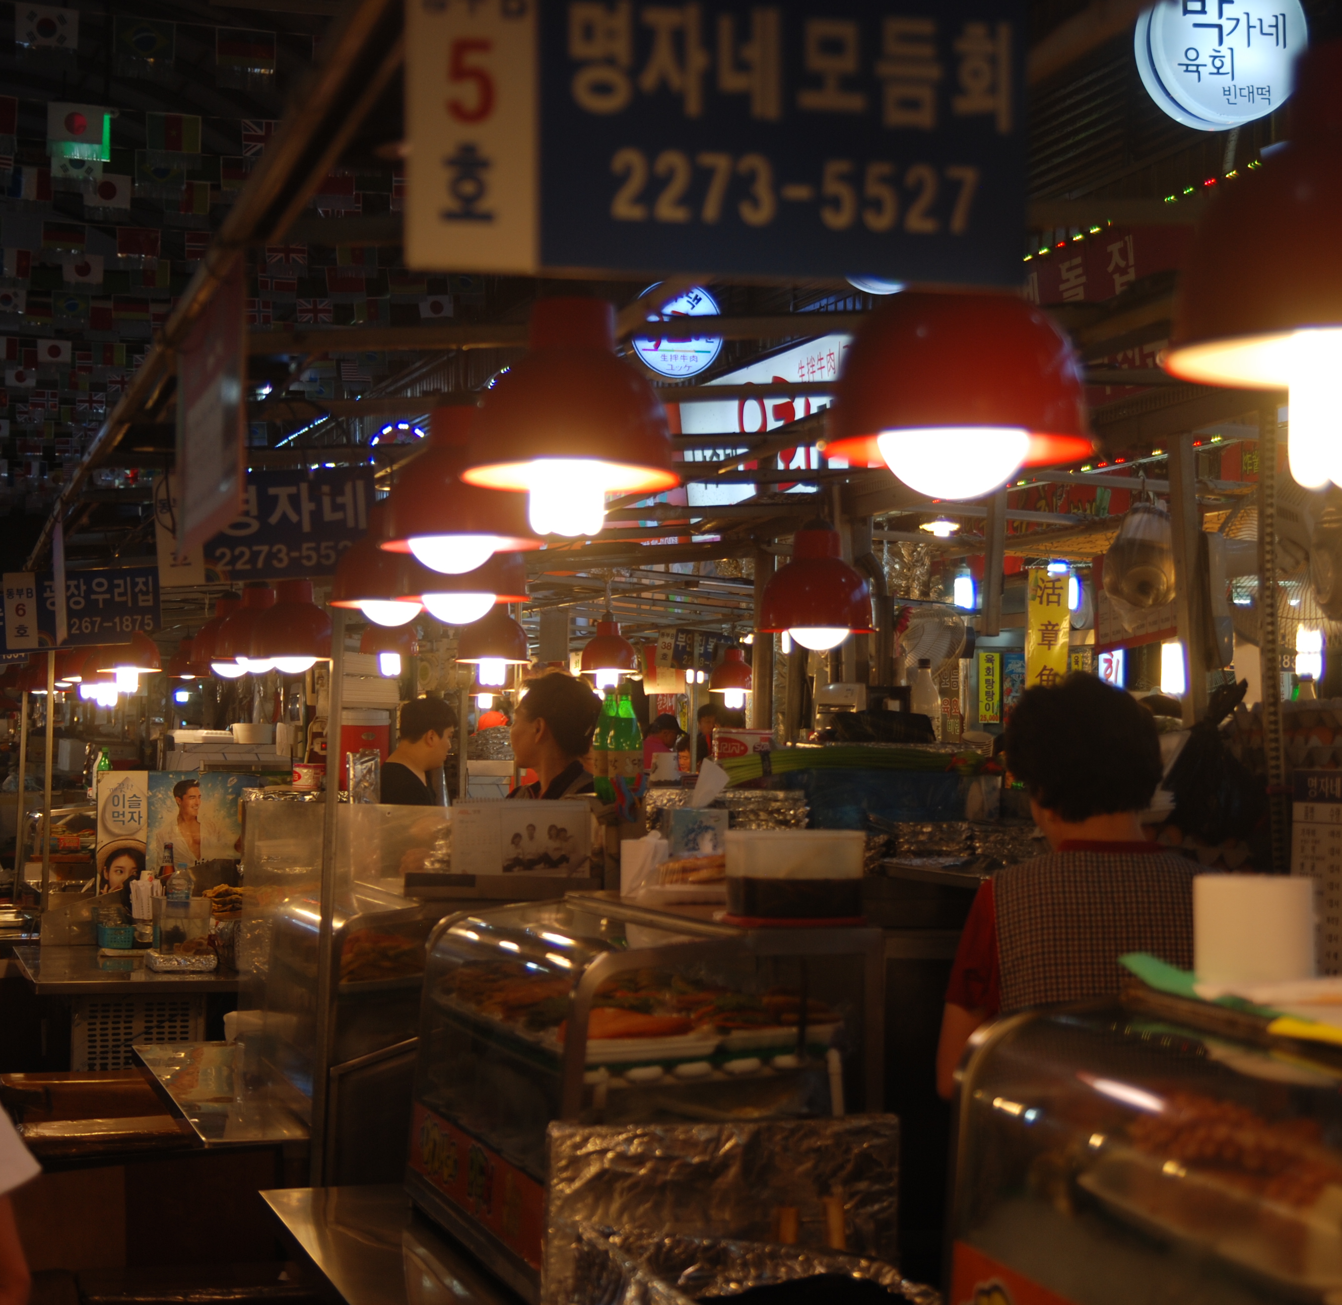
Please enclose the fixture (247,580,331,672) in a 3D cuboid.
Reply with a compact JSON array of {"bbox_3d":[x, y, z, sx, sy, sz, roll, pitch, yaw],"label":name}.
[{"bbox_3d":[-1.052,-0.069,6.982,0.245,0.257,0.245,1,-2,-17],"label":"fixture"}]

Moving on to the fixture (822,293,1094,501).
[{"bbox_3d":[0.262,-0.270,2.272,0.245,0.257,0.245,0,-2,0],"label":"fixture"}]

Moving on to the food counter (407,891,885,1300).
[{"bbox_3d":[-0.070,0.615,3.663,0.465,0.470,0.854,1,-2,-18],"label":"food counter"}]

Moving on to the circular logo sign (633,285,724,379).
[{"bbox_3d":[0.049,-2.082,16.200,0.600,0.600,0.130,2,-3,-17],"label":"circular logo sign"}]

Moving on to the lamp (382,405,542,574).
[{"bbox_3d":[-0.323,-0.253,3.870,0.250,0.265,0.250,2,-3,-17],"label":"lamp"}]

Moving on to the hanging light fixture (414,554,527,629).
[{"bbox_3d":[-0.378,-0.181,4.538,0.245,0.257,0.245,1,-2,-17],"label":"hanging light fixture"}]

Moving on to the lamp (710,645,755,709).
[{"bbox_3d":[0.347,0.147,14.200,0.250,0.350,0.250,1,-3,0],"label":"lamp"}]

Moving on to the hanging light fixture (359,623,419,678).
[{"bbox_3d":[-1.183,-0.051,10.500,0.250,0.310,0.250,2,-3,-17],"label":"hanging light fixture"}]

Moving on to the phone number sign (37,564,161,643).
[{"bbox_3d":[-2.039,-0.163,8.900,0.435,0.277,0.030,-1,-2,-17],"label":"phone number sign"}]

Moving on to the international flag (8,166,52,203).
[{"bbox_3d":[-5.136,-3.755,20.000,0.355,0.300,0.020,1,-2,-17],"label":"international flag"}]

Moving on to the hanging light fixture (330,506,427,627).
[{"bbox_3d":[-0.580,-0.179,5.200,0.250,0.255,0.250,2,-3,-17],"label":"hanging light fixture"}]

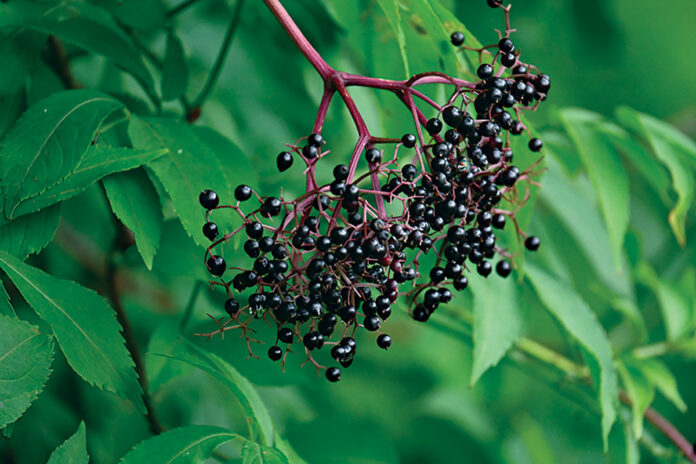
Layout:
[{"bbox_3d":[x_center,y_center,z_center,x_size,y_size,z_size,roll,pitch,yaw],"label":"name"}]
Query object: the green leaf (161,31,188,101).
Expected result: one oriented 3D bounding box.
[{"bbox_3d":[-0.071,-0.068,2.950,0.011,0.029,0.014,0,8,0],"label":"green leaf"}]

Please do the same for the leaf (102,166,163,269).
[{"bbox_3d":[-0.083,-0.007,2.800,0.024,0.043,0.018,0,8,0],"label":"leaf"}]

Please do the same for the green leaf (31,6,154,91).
[{"bbox_3d":[-0.103,-0.074,2.930,0.052,0.035,0.030,0,8,0],"label":"green leaf"}]

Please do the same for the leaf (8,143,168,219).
[{"bbox_3d":[-0.099,-0.019,2.750,0.060,0.030,0.028,0,8,0],"label":"leaf"}]

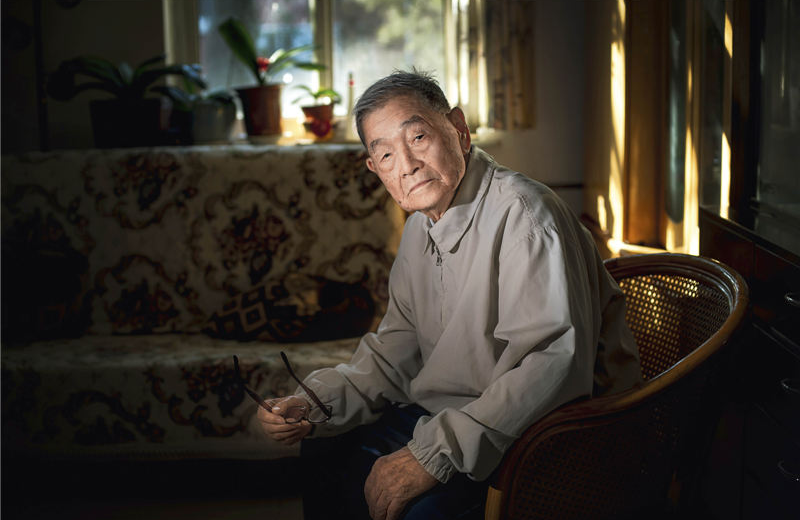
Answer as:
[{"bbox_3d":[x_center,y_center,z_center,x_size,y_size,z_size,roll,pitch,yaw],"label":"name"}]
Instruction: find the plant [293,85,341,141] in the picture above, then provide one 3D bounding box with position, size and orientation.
[{"bbox_3d":[-0.278,-0.492,3.700,0.155,0.185,0.145,-1,7,4],"label":"plant"}]

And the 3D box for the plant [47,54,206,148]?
[{"bbox_3d":[-0.887,-0.509,3.600,0.510,0.320,0.340,-1,7,4],"label":"plant"}]

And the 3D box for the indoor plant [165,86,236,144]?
[{"bbox_3d":[-0.653,-0.477,3.650,0.235,0.200,0.200,-1,7,4],"label":"indoor plant"}]

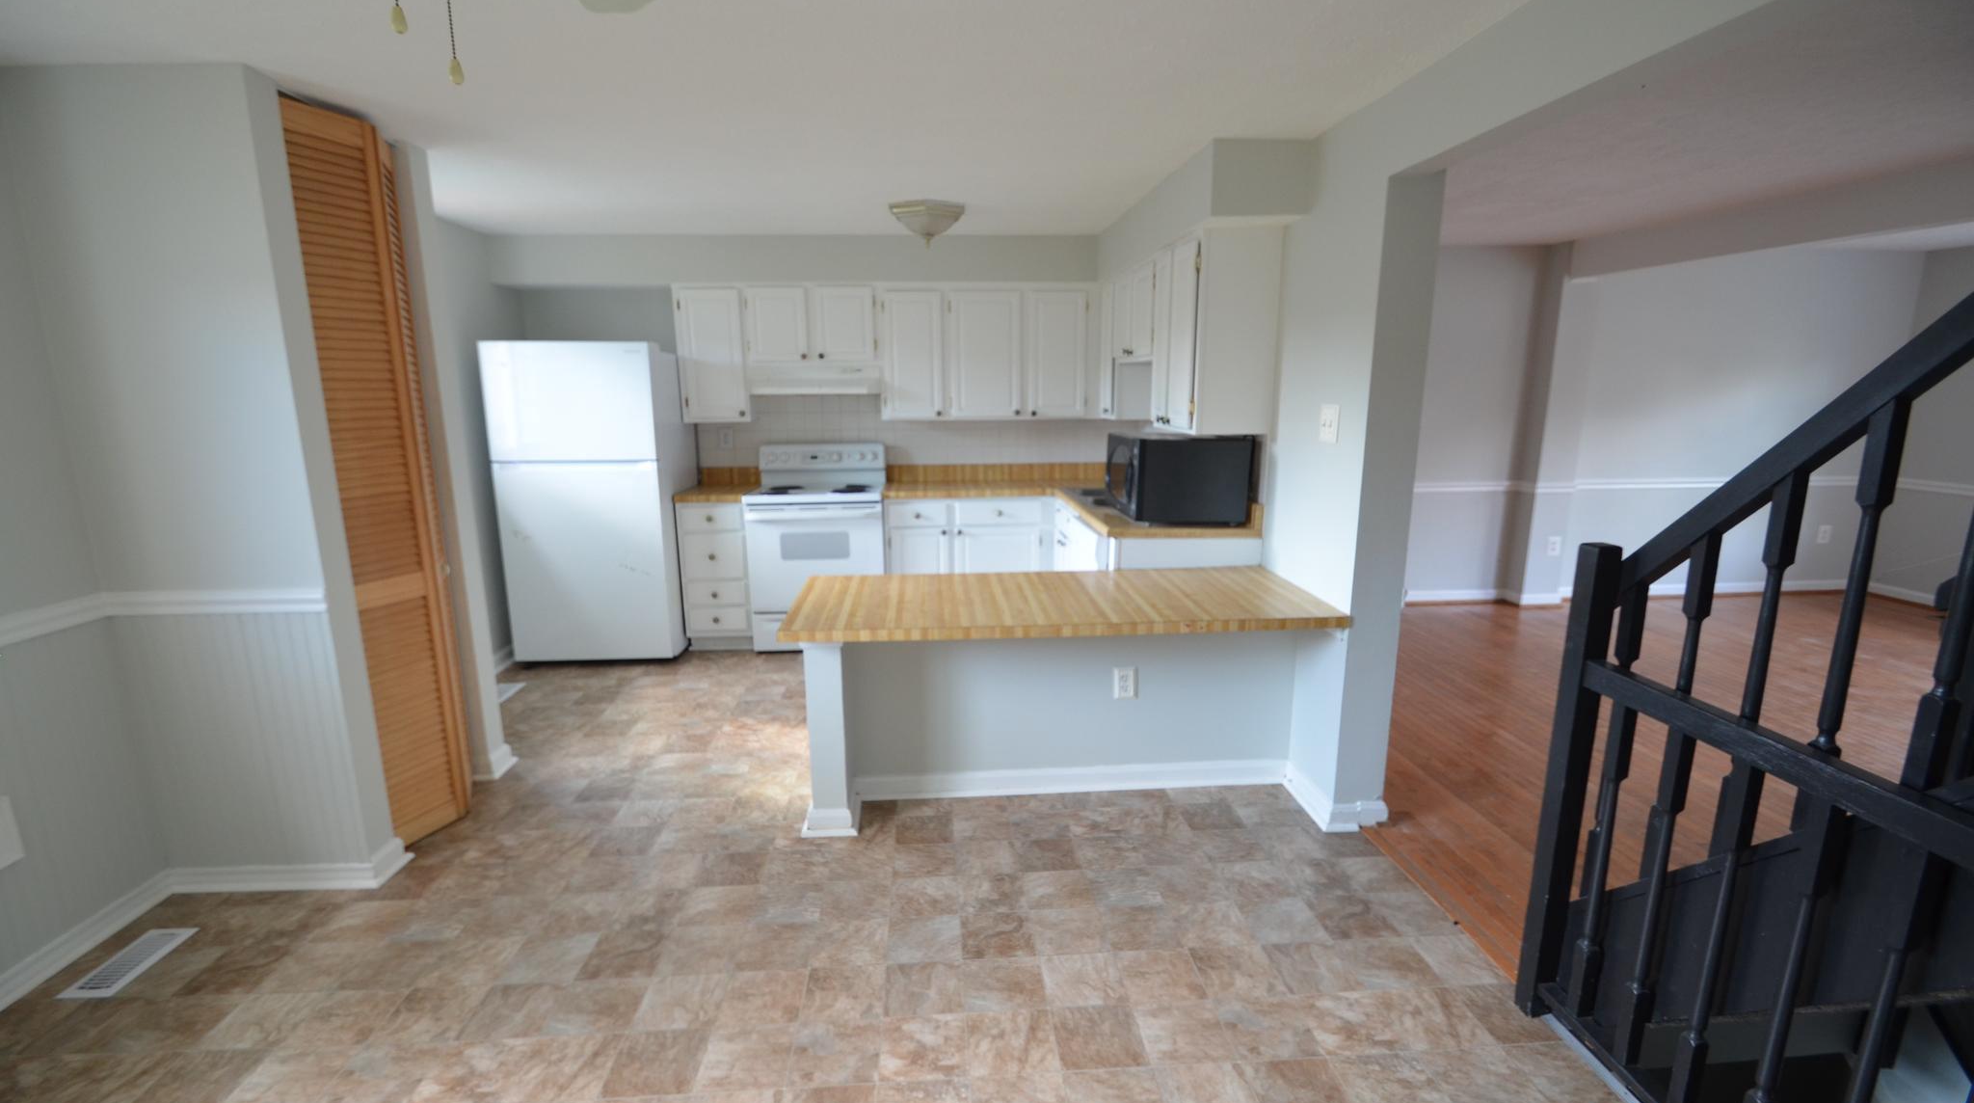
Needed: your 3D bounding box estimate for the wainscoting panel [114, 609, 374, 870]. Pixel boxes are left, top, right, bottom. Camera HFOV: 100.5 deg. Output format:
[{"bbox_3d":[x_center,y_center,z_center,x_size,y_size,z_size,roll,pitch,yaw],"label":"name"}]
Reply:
[{"bbox_3d":[-2.214,0.574,2.460,0.598,0.823,0.020,-1,11,-4],"label":"wainscoting panel"}]

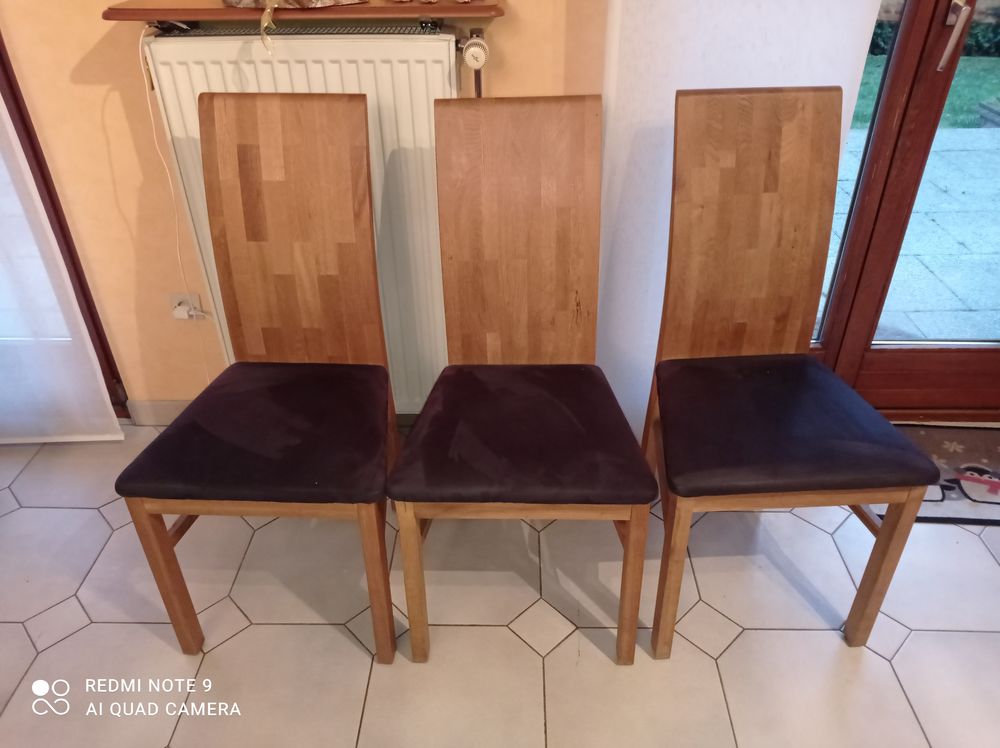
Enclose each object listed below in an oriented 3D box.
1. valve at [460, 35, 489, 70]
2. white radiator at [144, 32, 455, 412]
[{"bbox_3d":[-0.047,-0.611,1.542,0.052,0.055,0.080,0,35,2],"label":"valve"},{"bbox_3d":[-0.371,-0.297,1.831,0.594,0.902,0.100,0,35,2],"label":"white radiator"}]

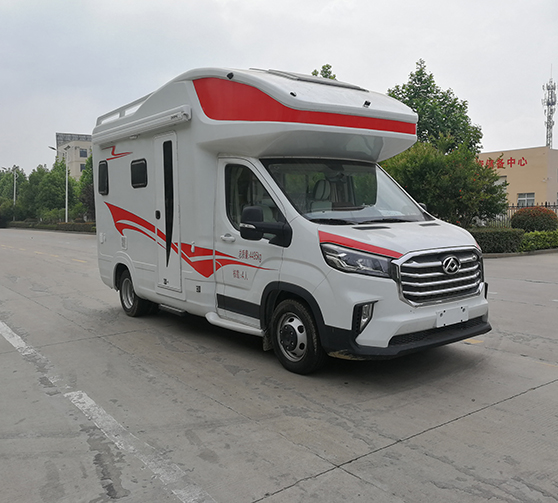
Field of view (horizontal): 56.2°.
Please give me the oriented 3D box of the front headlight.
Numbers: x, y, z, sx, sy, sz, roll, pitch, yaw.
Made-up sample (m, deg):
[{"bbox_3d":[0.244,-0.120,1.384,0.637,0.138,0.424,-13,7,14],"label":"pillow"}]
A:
[{"bbox_3d":[0.645,0.073,4.435,0.330,0.270,0.560,-4,6,-39],"label":"front headlight"}]

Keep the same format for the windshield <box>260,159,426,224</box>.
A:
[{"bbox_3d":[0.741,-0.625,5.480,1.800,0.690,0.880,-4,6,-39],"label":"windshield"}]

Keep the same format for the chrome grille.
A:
[{"bbox_3d":[1.479,0.219,4.640,1.260,0.390,0.160,-4,6,-39],"label":"chrome grille"}]

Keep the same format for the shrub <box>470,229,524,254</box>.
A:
[{"bbox_3d":[6.999,-0.305,17.300,2.200,0.800,1.400,-4,5,-34],"label":"shrub"}]

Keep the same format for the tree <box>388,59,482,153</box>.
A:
[{"bbox_3d":[6.262,-4.283,22.500,4.800,8.000,4.800,-1,4,0],"label":"tree"}]

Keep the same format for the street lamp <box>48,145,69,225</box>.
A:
[{"bbox_3d":[-20.061,-5.885,48.000,1.900,7.900,0.400,-4,5,-37],"label":"street lamp"}]

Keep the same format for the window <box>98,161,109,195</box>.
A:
[{"bbox_3d":[-2.594,-1.089,7.746,0.060,0.530,0.360,-4,6,-39],"label":"window"}]

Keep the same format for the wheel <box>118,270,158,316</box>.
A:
[{"bbox_3d":[-2.036,0.593,7.736,0.420,0.690,0.690,-4,6,-39],"label":"wheel"}]

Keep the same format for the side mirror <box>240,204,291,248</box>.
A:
[{"bbox_3d":[-0.147,-0.233,4.671,0.440,0.380,0.240,-4,6,-39],"label":"side mirror"}]

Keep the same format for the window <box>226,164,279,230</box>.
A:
[{"bbox_3d":[-0.251,-0.535,5.174,0.100,0.710,0.930,-4,6,-39],"label":"window"}]

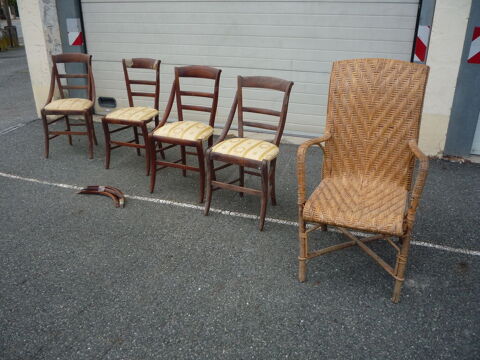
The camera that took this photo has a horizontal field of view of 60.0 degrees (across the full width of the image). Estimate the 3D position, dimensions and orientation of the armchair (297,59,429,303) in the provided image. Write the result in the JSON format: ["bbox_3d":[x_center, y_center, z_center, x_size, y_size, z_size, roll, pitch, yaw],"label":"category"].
[{"bbox_3d":[0.609,-0.025,2.040,0.510,1.024,0.604,9,25,21],"label":"armchair"}]

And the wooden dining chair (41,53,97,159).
[{"bbox_3d":[-1.556,-0.681,3.826,0.442,0.871,0.462,0,23,2],"label":"wooden dining chair"}]

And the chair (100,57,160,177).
[{"bbox_3d":[-0.879,-0.544,3.484,0.442,0.871,0.462,8,25,19],"label":"chair"}]

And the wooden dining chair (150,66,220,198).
[{"bbox_3d":[-0.385,-0.350,3.019,0.442,0.871,0.462,9,25,21],"label":"wooden dining chair"}]

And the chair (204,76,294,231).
[{"bbox_3d":[0.054,-0.198,2.652,0.442,0.871,0.462,12,26,27],"label":"chair"}]

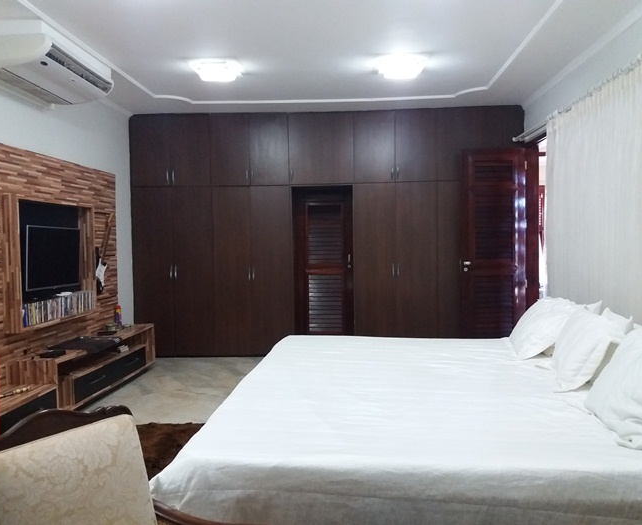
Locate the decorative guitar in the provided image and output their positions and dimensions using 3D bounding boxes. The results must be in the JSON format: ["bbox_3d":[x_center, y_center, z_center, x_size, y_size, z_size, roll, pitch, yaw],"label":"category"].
[{"bbox_3d":[-2.365,-0.106,6.254,0.070,0.960,0.330,-1,-20,4],"label":"decorative guitar"}]

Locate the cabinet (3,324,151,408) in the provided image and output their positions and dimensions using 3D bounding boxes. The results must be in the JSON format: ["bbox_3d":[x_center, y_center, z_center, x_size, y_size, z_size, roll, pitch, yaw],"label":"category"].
[{"bbox_3d":[-2.225,0.987,5.564,0.444,0.446,2.105,-1,2,4],"label":"cabinet"}]

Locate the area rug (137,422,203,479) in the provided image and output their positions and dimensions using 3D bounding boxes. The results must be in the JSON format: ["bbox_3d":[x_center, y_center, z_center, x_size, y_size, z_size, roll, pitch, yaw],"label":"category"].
[{"bbox_3d":[-1.103,1.295,3.489,1.500,0.030,2.000,-1,2,4],"label":"area rug"}]

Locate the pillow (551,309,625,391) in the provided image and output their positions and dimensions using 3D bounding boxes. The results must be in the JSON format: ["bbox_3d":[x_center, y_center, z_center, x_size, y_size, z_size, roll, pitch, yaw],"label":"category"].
[{"bbox_3d":[1.439,0.453,3.129,0.160,0.450,0.650,38,13,14],"label":"pillow"}]

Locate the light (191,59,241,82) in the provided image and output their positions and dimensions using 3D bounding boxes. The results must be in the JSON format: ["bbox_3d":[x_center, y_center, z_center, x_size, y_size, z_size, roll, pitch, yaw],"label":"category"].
[{"bbox_3d":[-0.970,-1.742,5.221,0.430,0.120,0.430,-1,2,4],"label":"light"}]

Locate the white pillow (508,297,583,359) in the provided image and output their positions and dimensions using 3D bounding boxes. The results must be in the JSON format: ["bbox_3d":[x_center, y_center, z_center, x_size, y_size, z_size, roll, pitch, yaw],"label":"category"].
[{"bbox_3d":[1.533,0.418,3.944,0.170,0.460,0.680,40,11,9],"label":"white pillow"}]

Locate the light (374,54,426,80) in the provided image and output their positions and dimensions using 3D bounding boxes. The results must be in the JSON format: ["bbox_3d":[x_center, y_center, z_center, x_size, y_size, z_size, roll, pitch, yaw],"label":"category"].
[{"bbox_3d":[0.732,-1.764,5.149,0.430,0.120,0.430,-1,2,4],"label":"light"}]

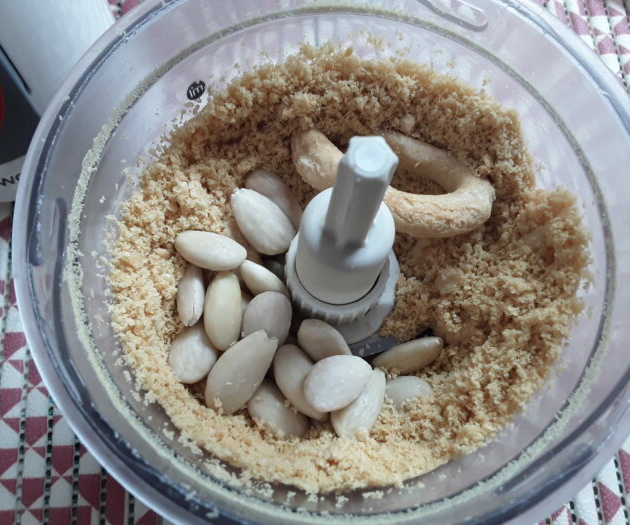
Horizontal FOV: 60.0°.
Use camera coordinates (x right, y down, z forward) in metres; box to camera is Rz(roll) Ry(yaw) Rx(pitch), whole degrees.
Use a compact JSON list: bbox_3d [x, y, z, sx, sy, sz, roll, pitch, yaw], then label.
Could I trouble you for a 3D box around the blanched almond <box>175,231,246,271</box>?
[{"bbox_3d":[-0.030,-0.003,0.157,0.021,0.009,0.012,15,45,-5],"label":"blanched almond"}]

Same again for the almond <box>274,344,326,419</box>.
[{"bbox_3d":[-0.004,0.033,0.152,0.012,0.008,0.024,-21,67,-19],"label":"almond"}]

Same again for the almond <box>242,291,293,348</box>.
[{"bbox_3d":[-0.014,0.018,0.157,0.013,0.009,0.022,15,95,3],"label":"almond"}]

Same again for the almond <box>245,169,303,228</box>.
[{"bbox_3d":[-0.013,-0.019,0.173,0.013,0.009,0.024,-33,86,-13],"label":"almond"}]

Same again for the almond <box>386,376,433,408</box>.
[{"bbox_3d":[0.026,0.040,0.158,0.021,0.009,0.013,-38,71,27],"label":"almond"}]

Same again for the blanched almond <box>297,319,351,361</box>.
[{"bbox_3d":[0.003,0.025,0.160,0.012,0.009,0.022,-39,97,19],"label":"blanched almond"}]

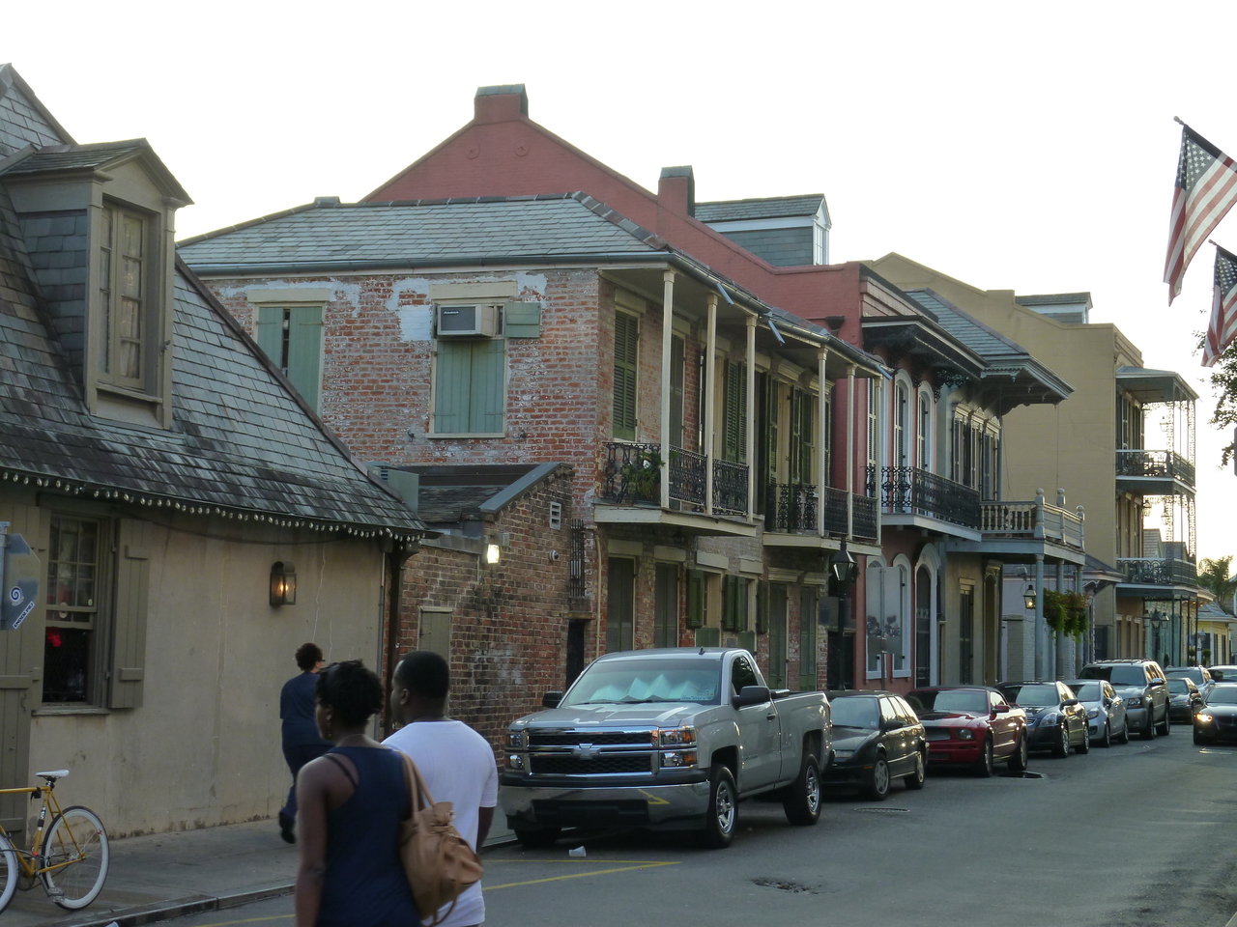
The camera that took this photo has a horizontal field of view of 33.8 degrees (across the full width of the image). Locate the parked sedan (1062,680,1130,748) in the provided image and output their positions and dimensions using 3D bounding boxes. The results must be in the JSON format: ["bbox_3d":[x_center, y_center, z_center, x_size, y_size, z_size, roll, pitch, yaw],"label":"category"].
[{"bbox_3d":[10.434,5.636,46.243,1.740,1.460,4.250,-1,-6,22],"label":"parked sedan"}]

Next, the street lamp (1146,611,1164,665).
[{"bbox_3d":[18.105,6.610,68.686,0.380,3.580,0.380,-1,-5,22],"label":"street lamp"}]

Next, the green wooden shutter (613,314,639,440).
[{"bbox_3d":[0.110,-1.213,28.879,0.060,1.740,0.940,-1,-6,22],"label":"green wooden shutter"}]

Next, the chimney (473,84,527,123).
[{"bbox_3d":[-2.539,-7.806,44.403,1.060,0.840,0.500,-1,-6,22],"label":"chimney"}]

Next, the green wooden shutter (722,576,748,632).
[{"bbox_3d":[1.951,2.319,33.478,0.060,0.880,1.200,-1,-5,22],"label":"green wooden shutter"}]

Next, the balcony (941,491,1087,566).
[{"bbox_3d":[9.930,1.623,50.423,2.350,1.580,6.300,-1,-6,22],"label":"balcony"}]

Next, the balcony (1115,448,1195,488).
[{"bbox_3d":[20.521,0.445,77.521,2.100,1.150,7.600,-1,-6,22],"label":"balcony"}]

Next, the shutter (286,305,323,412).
[{"bbox_3d":[-4.568,-1.324,29.539,0.530,1.880,0.050,-1,-6,22],"label":"shutter"}]

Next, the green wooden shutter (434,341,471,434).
[{"bbox_3d":[-2.355,-1.097,29.007,0.556,1.324,0.050,-1,-5,22],"label":"green wooden shutter"}]

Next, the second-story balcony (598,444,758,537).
[{"bbox_3d":[0.934,0.450,29.836,0.990,1.130,4.190,-1,-5,22],"label":"second-story balcony"}]

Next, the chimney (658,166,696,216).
[{"bbox_3d":[1.231,-5.658,42.662,0.600,1.050,0.470,-1,-6,22],"label":"chimney"}]

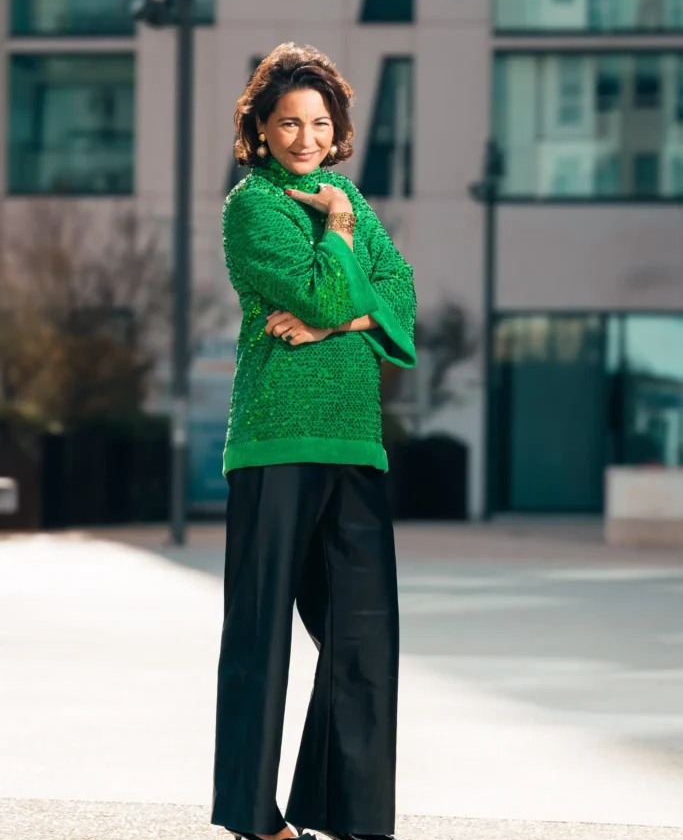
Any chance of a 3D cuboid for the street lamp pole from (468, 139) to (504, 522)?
[{"bbox_3d":[2.430,-1.500,50.000,0.450,6.400,0.580,1,-1,-6],"label":"street lamp pole"}]

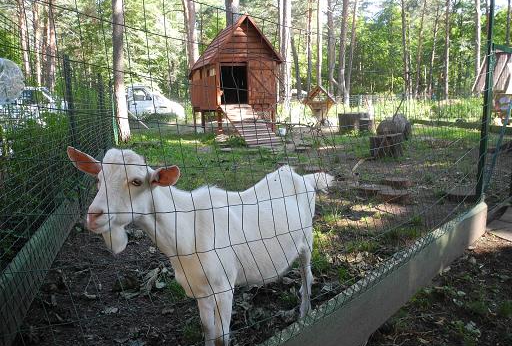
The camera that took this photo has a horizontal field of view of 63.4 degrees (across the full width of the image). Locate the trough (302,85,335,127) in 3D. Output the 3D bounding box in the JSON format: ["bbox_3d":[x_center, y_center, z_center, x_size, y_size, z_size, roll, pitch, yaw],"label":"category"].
[{"bbox_3d":[2.215,-2.312,14.400,1.120,1.450,0.950,2,11,19],"label":"trough"}]

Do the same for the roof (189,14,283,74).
[{"bbox_3d":[-0.676,-4.083,13.210,2.200,1.400,2.650,-5,11,-18],"label":"roof"}]

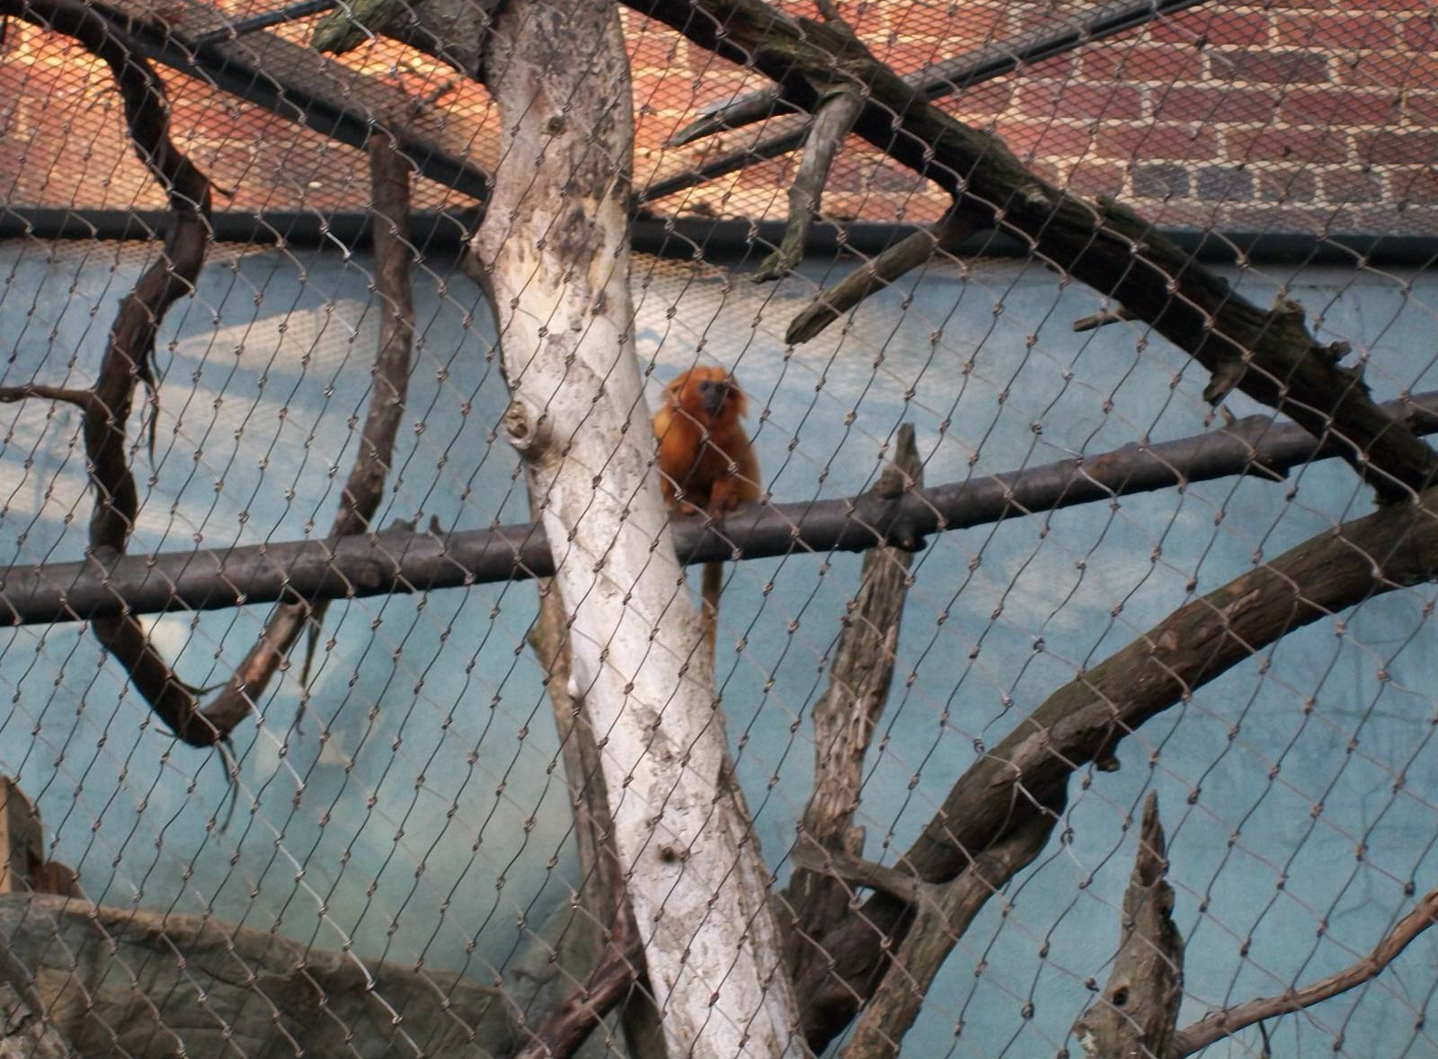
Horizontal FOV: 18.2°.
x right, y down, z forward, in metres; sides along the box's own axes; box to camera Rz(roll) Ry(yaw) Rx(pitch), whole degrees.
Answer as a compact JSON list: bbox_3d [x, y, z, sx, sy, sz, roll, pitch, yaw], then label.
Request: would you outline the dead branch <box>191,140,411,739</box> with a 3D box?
[{"bbox_3d":[-0.549,-0.119,6.450,0.159,0.903,0.130,17,-7,0],"label":"dead branch"}]

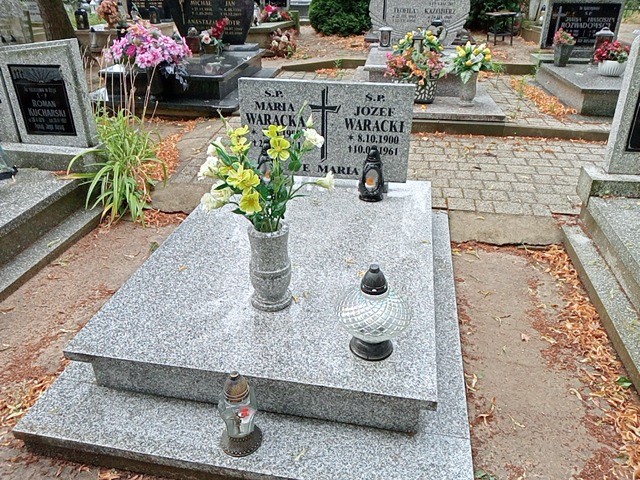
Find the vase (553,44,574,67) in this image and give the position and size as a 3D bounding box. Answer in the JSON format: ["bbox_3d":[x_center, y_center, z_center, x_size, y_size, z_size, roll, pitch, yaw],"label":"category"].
[{"bbox_3d":[2.413,-1.840,5.137,0.132,0.189,0.132,-2,28,-4],"label":"vase"}]

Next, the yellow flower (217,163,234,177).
[{"bbox_3d":[-0.299,-0.223,1.641,0.050,0.038,0.038,6,29,9],"label":"yellow flower"}]

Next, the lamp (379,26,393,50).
[{"bbox_3d":[0.710,-2.169,5.574,0.145,0.218,0.145,6,29,9],"label":"lamp"}]

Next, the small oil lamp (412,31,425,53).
[{"bbox_3d":[0.991,-1.966,5.155,0.119,0.206,0.119,5,29,9],"label":"small oil lamp"}]

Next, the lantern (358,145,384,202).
[{"bbox_3d":[0.259,-0.334,2.542,0.120,0.274,0.120,6,29,9],"label":"lantern"}]

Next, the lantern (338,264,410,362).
[{"bbox_3d":[0.160,0.200,1.502,0.215,0.288,0.215,5,29,9],"label":"lantern"}]

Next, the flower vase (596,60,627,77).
[{"bbox_3d":[2.758,-1.615,4.881,0.260,0.110,0.260,6,29,9],"label":"flower vase"}]

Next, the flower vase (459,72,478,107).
[{"bbox_3d":[1.232,-1.237,4.249,0.164,0.251,0.164,5,29,9],"label":"flower vase"}]

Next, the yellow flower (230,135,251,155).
[{"bbox_3d":[-0.242,-0.291,1.578,0.055,0.055,0.042,6,29,9],"label":"yellow flower"}]

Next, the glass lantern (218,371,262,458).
[{"bbox_3d":[-0.225,0.466,1.431,0.119,0.253,0.119,5,29,9],"label":"glass lantern"}]

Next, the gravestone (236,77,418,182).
[{"bbox_3d":[0.027,-0.545,2.585,0.842,0.476,0.062,6,29,9],"label":"gravestone"}]

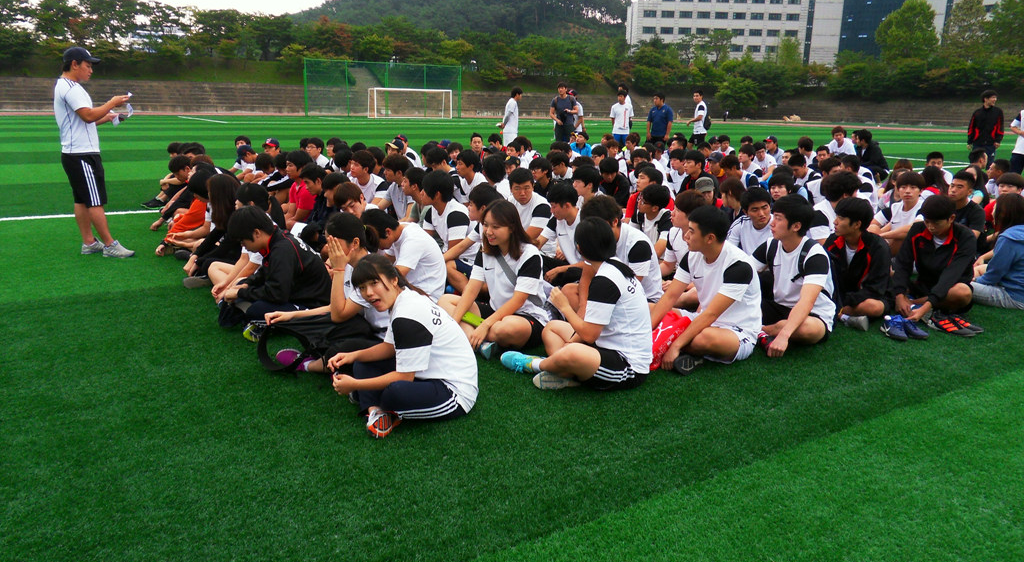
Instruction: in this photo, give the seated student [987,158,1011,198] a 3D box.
[{"bbox_3d":[5.462,-0.970,8.156,0.680,0.830,0.560,2,14,5],"label":"seated student"}]

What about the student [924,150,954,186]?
[{"bbox_3d":[5.621,-1.205,9.240,0.650,0.900,0.700,6,15,19],"label":"student"}]

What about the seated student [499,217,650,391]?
[{"bbox_3d":[0.319,0.054,3.743,0.780,0.840,0.620,6,15,19],"label":"seated student"}]

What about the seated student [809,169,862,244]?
[{"bbox_3d":[3.089,-0.523,6.328,0.650,0.900,0.700,-10,18,-39],"label":"seated student"}]

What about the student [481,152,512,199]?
[{"bbox_3d":[-0.217,-0.750,6.768,0.660,0.860,0.560,6,15,20],"label":"student"}]

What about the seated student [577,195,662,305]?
[{"bbox_3d":[0.613,-0.142,4.456,0.680,0.820,0.560,1,14,-2],"label":"seated student"}]

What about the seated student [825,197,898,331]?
[{"bbox_3d":[2.444,-0.196,5.093,0.680,0.840,0.640,-11,19,-40],"label":"seated student"}]

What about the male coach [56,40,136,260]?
[{"bbox_3d":[-3.568,-1.083,6.067,0.580,1.720,0.480,-8,16,-32],"label":"male coach"}]

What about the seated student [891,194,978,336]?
[{"bbox_3d":[2.743,-0.140,4.632,0.580,0.810,0.680,12,18,38],"label":"seated student"}]

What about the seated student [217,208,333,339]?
[{"bbox_3d":[-1.377,-0.088,4.232,0.680,0.750,0.570,-1,14,-9],"label":"seated student"}]

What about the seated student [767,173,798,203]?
[{"bbox_3d":[2.215,-0.497,6.086,0.660,0.832,0.580,-11,18,-40],"label":"seated student"}]

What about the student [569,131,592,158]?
[{"bbox_3d":[1.232,-2.302,13.140,0.600,0.888,0.660,8,16,26],"label":"student"}]

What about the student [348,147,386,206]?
[{"bbox_3d":[-1.685,-0.927,7.629,0.700,0.900,0.650,-11,19,-40],"label":"student"}]

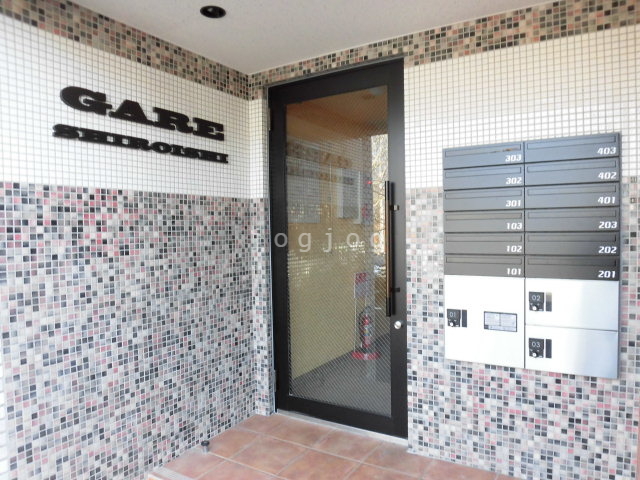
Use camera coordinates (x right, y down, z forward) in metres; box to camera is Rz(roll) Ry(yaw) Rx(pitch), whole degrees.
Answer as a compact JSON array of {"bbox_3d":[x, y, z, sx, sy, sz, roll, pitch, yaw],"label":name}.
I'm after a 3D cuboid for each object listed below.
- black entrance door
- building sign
[{"bbox_3d":[0.098,0.067,2.615,0.868,2.050,0.060,0,2,28],"label":"black entrance door"},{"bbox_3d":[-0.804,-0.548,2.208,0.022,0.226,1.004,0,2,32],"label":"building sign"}]

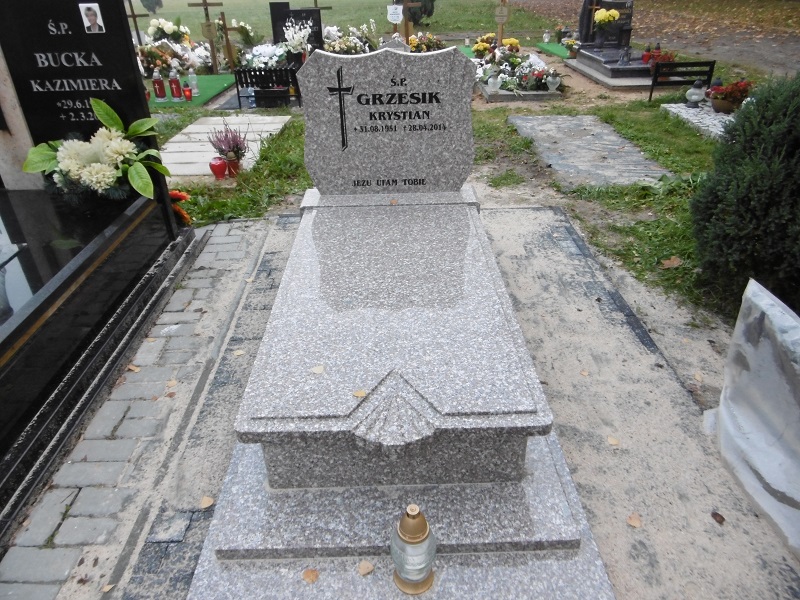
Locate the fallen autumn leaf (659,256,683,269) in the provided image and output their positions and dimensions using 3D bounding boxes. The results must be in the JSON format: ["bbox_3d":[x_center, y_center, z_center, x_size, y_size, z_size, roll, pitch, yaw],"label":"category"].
[{"bbox_3d":[1.521,-0.205,3.119,0.125,0.030,0.090,0,32,0],"label":"fallen autumn leaf"}]

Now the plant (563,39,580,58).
[{"bbox_3d":[2.672,-3.885,8.598,0.260,0.280,0.260,-2,31,-1],"label":"plant"}]

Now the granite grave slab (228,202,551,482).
[{"bbox_3d":[-0.027,0.031,2.127,0.836,0.212,1.507,-2,31,-1],"label":"granite grave slab"}]

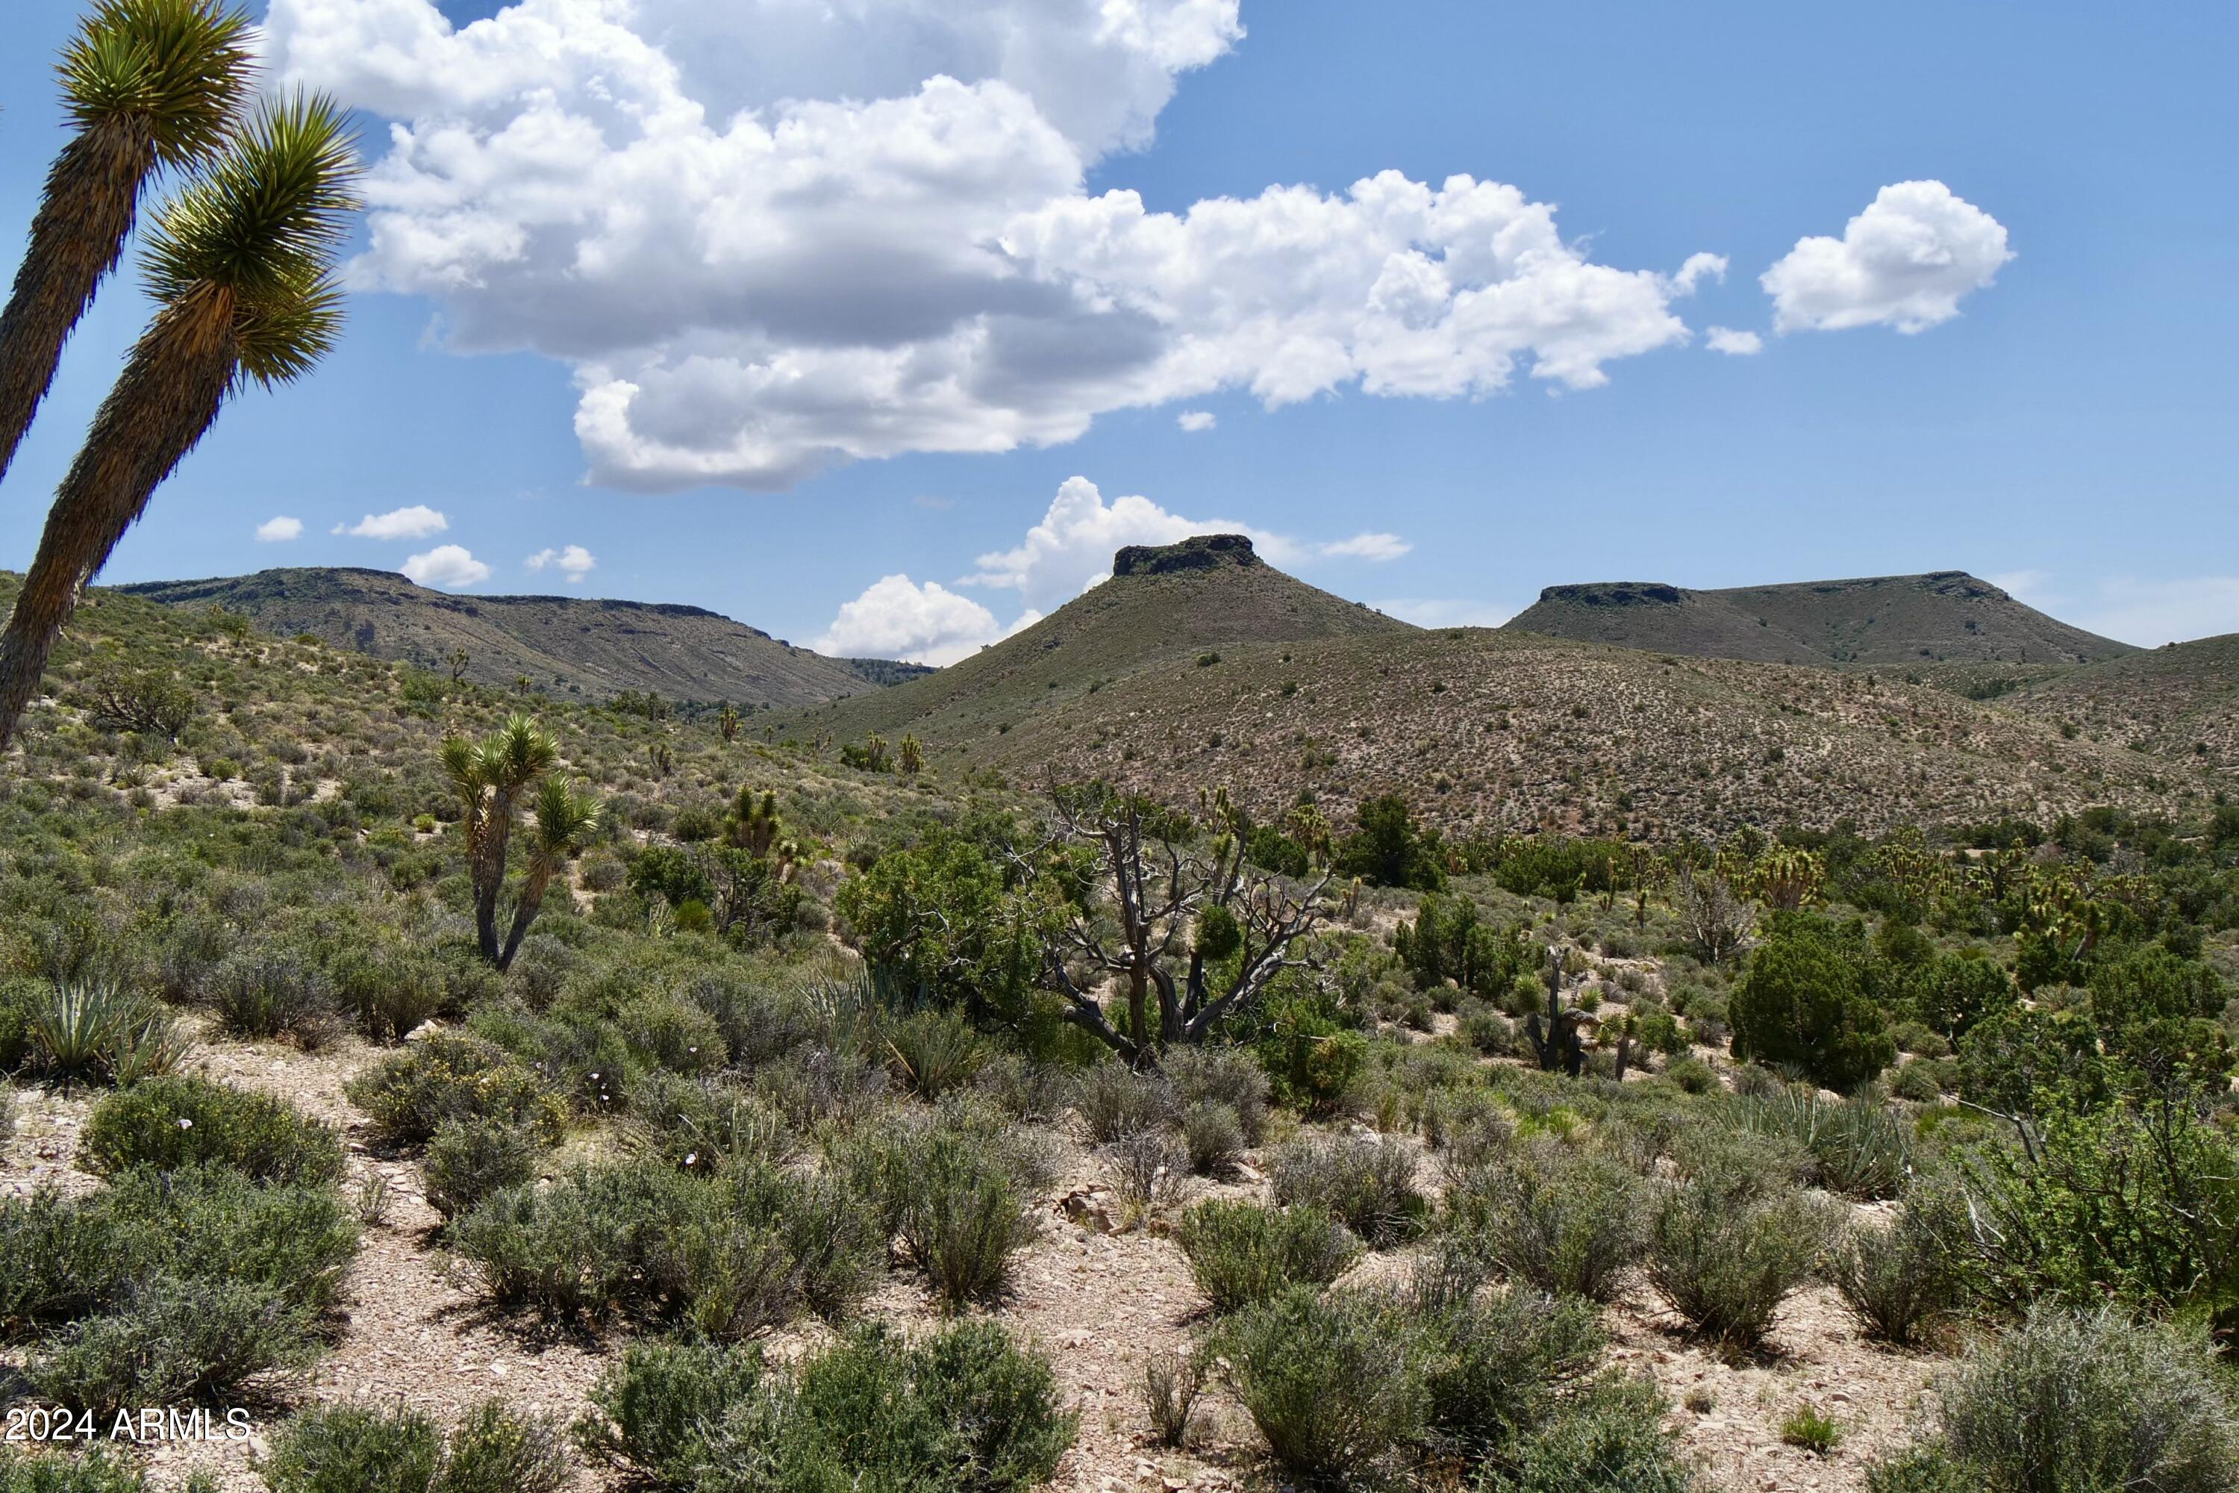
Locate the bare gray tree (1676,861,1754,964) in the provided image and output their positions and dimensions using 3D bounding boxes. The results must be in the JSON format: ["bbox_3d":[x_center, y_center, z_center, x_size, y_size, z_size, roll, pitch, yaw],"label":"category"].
[{"bbox_3d":[11.532,3.224,41.000,1.520,2.050,1.450,0,1,0],"label":"bare gray tree"}]

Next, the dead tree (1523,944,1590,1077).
[{"bbox_3d":[4.025,2.437,19.500,0.613,1.190,0.500,0,0,0],"label":"dead tree"}]

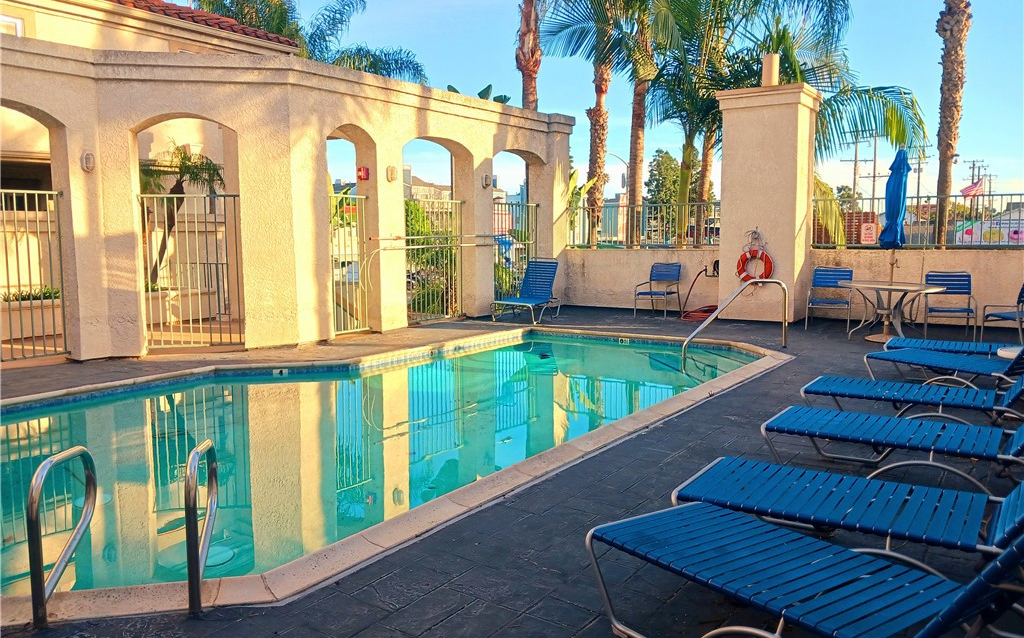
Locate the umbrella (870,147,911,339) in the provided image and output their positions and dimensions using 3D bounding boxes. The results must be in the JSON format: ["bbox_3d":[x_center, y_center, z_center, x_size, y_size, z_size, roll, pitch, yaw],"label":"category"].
[{"bbox_3d":[4.847,-0.963,10.148,0.460,2.440,0.460,4,7,34],"label":"umbrella"}]

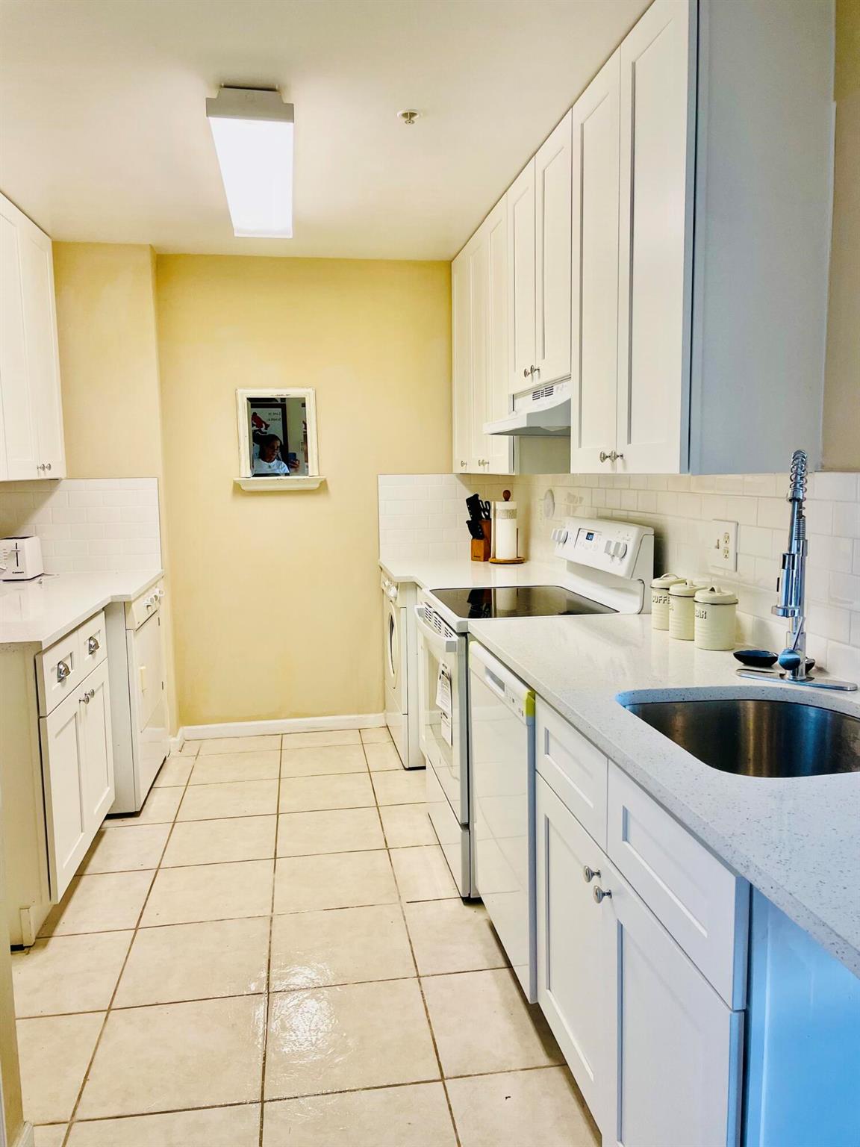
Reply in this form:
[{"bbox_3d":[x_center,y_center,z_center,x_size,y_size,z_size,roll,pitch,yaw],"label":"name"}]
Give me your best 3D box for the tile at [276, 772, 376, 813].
[{"bbox_3d":[-0.445,0.946,3.705,0.399,0.010,0.399,-2,7,-9],"label":"tile"}]

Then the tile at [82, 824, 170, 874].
[{"bbox_3d":[-1.172,1.019,3.190,0.385,0.010,0.399,-2,7,-9],"label":"tile"}]

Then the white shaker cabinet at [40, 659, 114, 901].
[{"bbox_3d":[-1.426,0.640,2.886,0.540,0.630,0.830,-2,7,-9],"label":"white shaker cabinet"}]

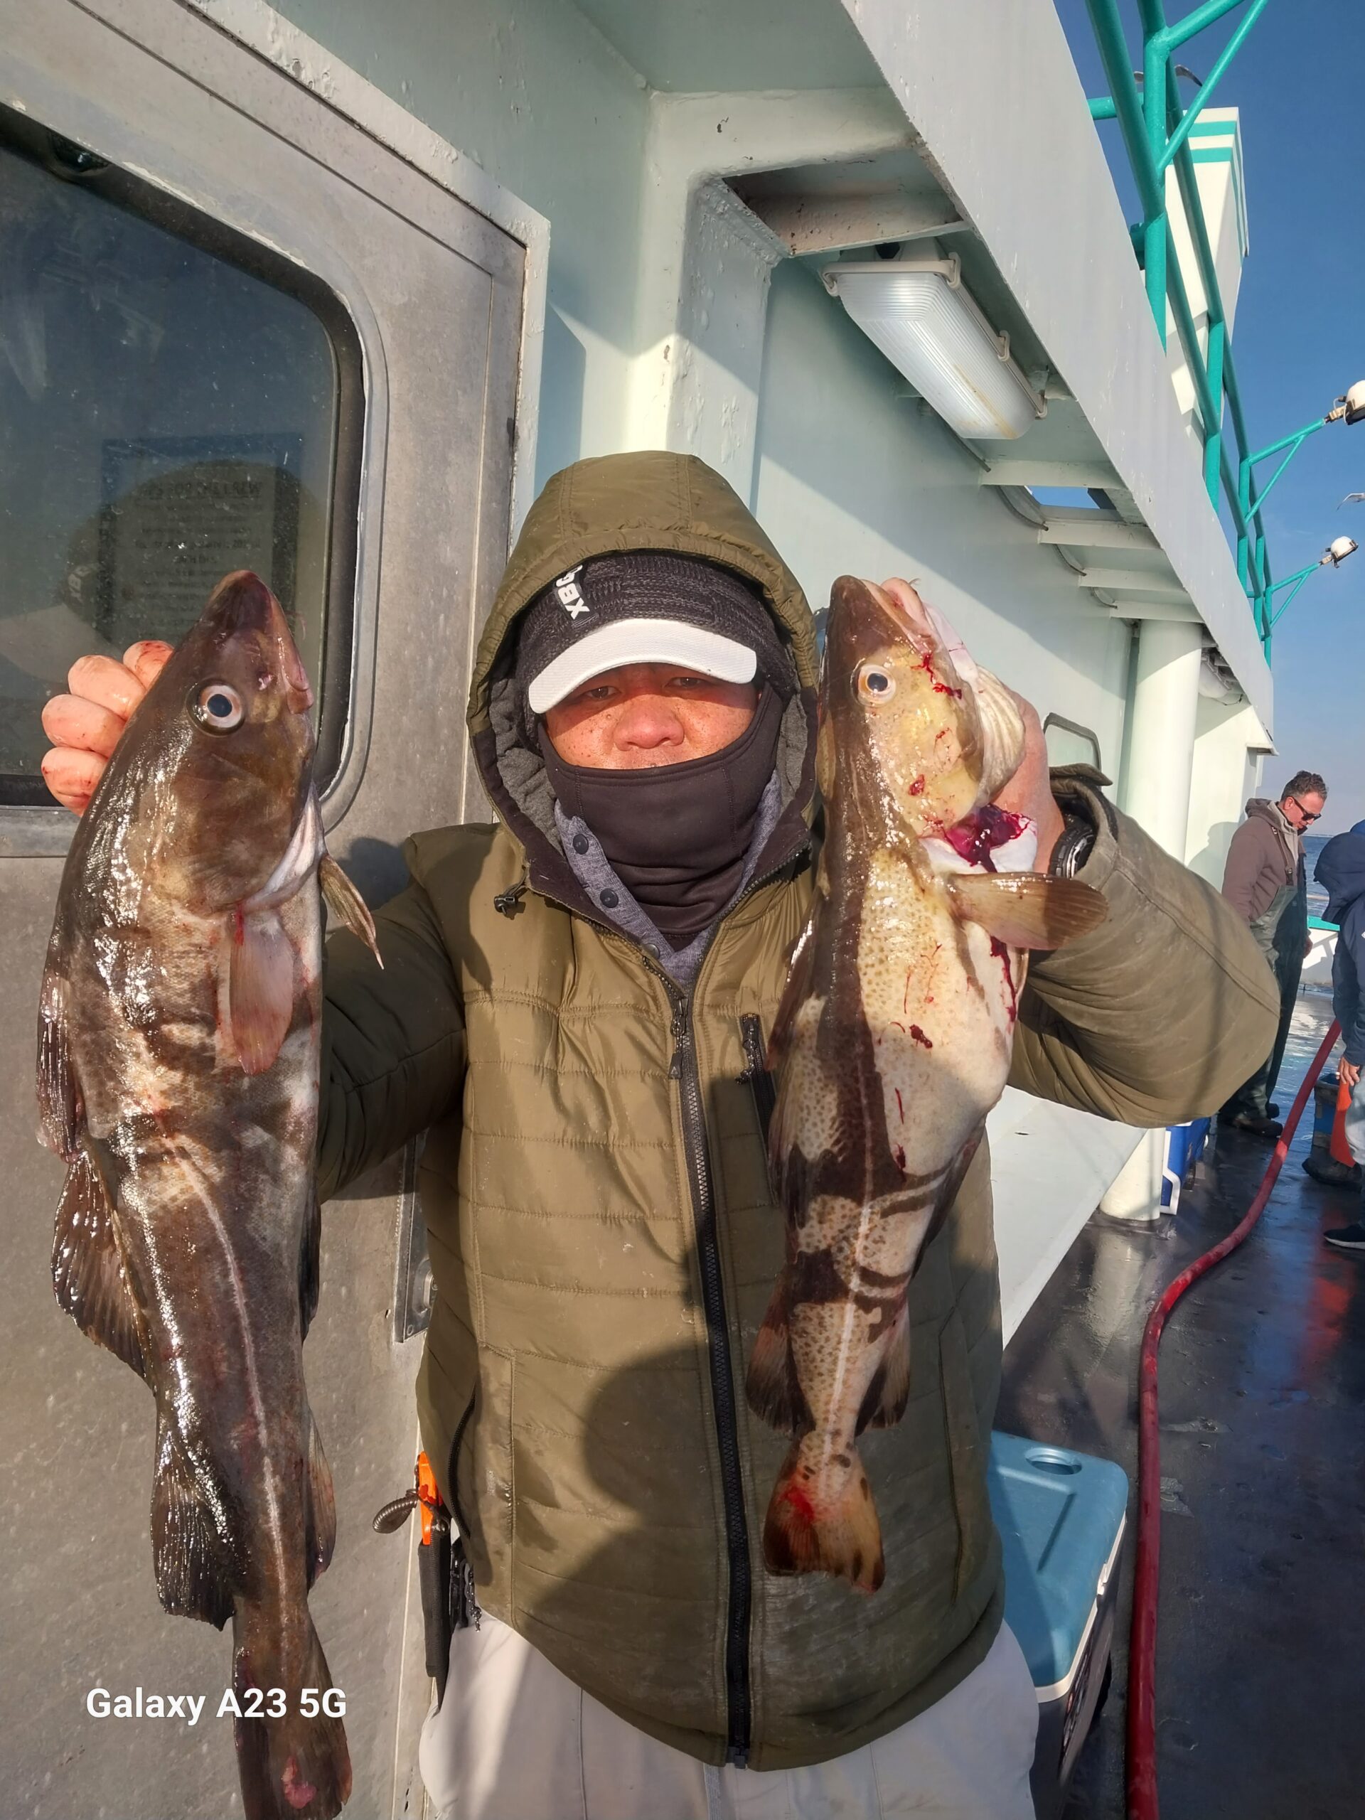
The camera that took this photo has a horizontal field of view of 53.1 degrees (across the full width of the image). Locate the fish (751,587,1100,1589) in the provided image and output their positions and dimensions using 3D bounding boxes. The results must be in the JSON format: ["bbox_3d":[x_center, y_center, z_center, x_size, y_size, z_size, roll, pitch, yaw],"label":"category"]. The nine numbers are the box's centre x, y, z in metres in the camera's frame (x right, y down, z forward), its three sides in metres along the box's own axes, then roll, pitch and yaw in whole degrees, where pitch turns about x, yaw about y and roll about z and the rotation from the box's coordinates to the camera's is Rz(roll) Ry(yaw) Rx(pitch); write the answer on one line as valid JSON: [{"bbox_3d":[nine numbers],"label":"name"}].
[{"bbox_3d":[0.135,0.098,0.772,0.185,0.580,0.110,0,6,-9],"label":"fish"}]

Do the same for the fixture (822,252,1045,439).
[{"bbox_3d":[0.380,-0.798,1.967,0.175,0.110,0.640,12,8,24],"label":"fixture"}]

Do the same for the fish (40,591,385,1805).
[{"bbox_3d":[-0.207,0.127,0.605,0.143,0.571,0.090,-2,5,-15],"label":"fish"}]

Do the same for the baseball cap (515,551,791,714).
[{"bbox_3d":[-0.022,-0.221,1.000,0.190,0.145,0.260,-7,8,-2],"label":"baseball cap"}]

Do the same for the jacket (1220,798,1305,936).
[{"bbox_3d":[2.854,-0.192,6.700,0.360,0.740,0.520,7,6,33],"label":"jacket"}]

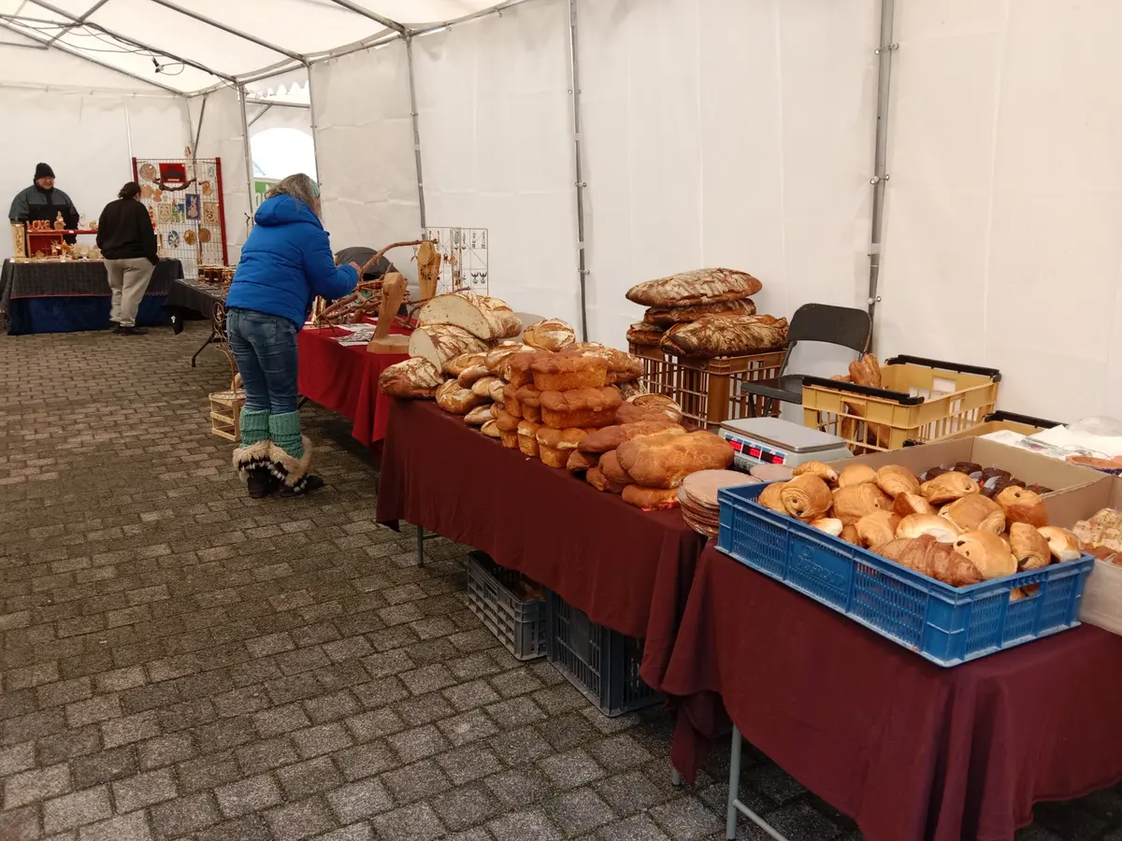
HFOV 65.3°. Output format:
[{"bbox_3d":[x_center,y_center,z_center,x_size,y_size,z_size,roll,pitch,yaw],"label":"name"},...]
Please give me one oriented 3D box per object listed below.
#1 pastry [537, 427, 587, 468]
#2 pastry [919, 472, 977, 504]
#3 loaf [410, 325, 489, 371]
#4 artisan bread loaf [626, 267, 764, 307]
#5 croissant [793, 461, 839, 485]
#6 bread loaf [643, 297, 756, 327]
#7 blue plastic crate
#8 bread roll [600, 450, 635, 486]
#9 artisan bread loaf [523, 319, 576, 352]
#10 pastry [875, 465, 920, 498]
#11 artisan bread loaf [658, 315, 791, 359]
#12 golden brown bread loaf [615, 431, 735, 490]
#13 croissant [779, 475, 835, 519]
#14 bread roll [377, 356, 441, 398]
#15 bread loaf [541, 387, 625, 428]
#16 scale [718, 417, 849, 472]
[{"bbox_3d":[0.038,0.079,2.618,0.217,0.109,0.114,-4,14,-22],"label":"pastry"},{"bbox_3d":[0.823,0.143,1.855,0.112,0.062,0.086,9,15,29],"label":"pastry"},{"bbox_3d":[-0.456,-0.298,3.600,0.290,0.140,0.260,-8,16,-29],"label":"loaf"},{"bbox_3d":[0.582,-0.582,3.820,0.600,0.140,0.220,-5,16,-22],"label":"artisan bread loaf"},{"bbox_3d":[0.584,0.119,2.016,0.105,0.050,0.065,7,15,24],"label":"croissant"},{"bbox_3d":[0.624,-0.483,3.880,0.500,0.110,0.210,-9,17,-32],"label":"bread loaf"},{"bbox_3d":[0.672,0.271,1.806,0.400,0.134,0.600,-5,15,-30],"label":"blue plastic crate"},{"bbox_3d":[0.195,0.130,2.374,0.188,0.088,0.119,-4,14,-20],"label":"bread roll"},{"bbox_3d":[-0.040,-0.291,2.973,0.183,0.110,0.171,-1,14,-10],"label":"artisan bread loaf"},{"bbox_3d":[0.732,0.137,1.900,0.098,0.062,0.080,-8,17,-29],"label":"pastry"},{"bbox_3d":[0.692,-0.355,3.711,0.580,0.140,0.220,-7,16,-27],"label":"artisan bread loaf"},{"bbox_3d":[0.292,0.100,2.229,0.312,0.135,0.183,-4,14,-20],"label":"golden brown bread loaf"},{"bbox_3d":[0.514,0.166,1.840,0.090,0.080,0.120,10,17,32],"label":"croissant"},{"bbox_3d":[-0.601,-0.171,3.510,0.258,0.157,0.182,-1,14,-10],"label":"bread roll"},{"bbox_3d":[0.060,-0.036,2.730,0.250,0.115,0.120,-5,16,-19],"label":"bread loaf"},{"bbox_3d":[0.658,0.086,2.590,0.265,0.110,0.335,-8,16,-29],"label":"scale"}]

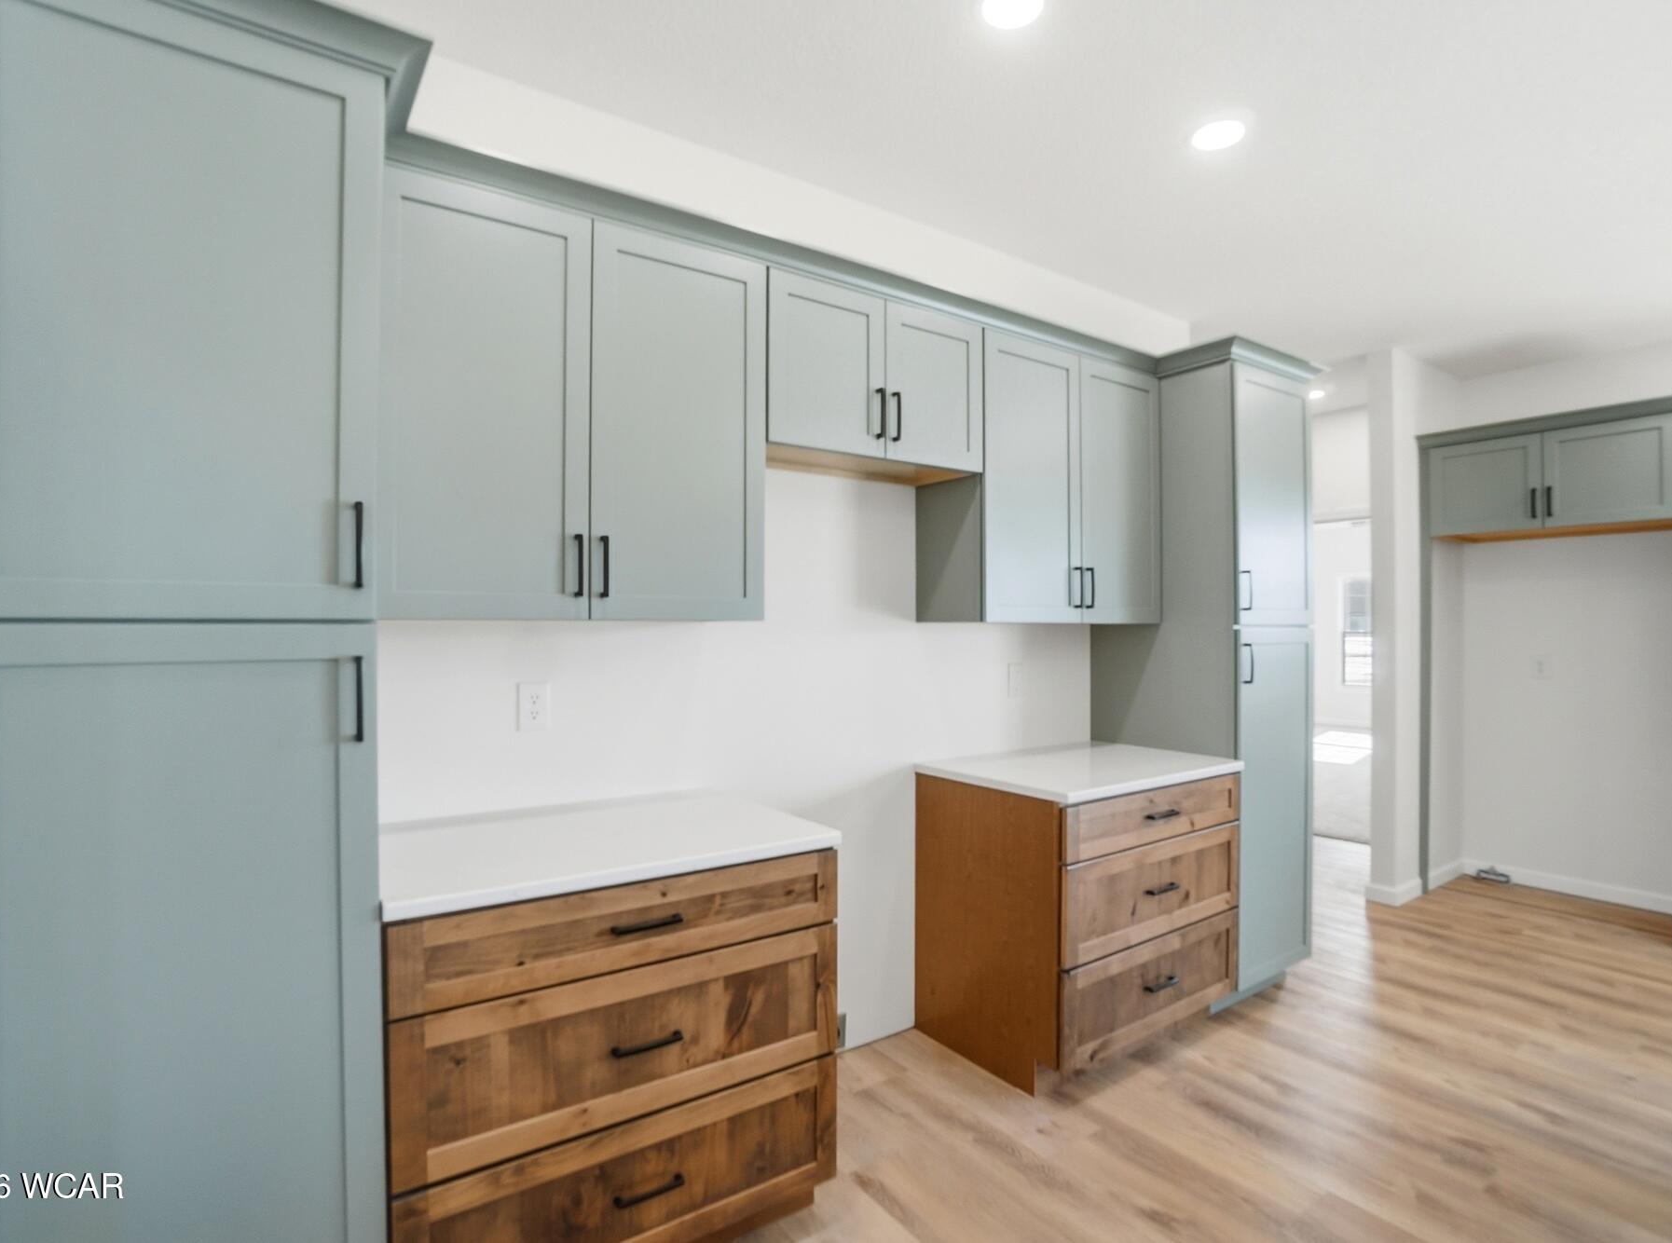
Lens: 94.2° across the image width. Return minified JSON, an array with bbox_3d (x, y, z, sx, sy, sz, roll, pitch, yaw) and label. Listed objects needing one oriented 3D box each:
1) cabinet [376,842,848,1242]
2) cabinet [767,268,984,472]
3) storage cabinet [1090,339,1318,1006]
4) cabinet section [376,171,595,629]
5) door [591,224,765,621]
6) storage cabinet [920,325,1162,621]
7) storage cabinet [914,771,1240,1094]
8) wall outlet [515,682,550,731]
[{"bbox_3d":[-0.549,0.938,1.784,0.899,0.867,0.645,0,-1,-32],"label":"cabinet"},{"bbox_3d":[0.049,-0.687,2.354,0.752,0.454,0.346,0,-1,-32],"label":"cabinet"},{"bbox_3d":[1.424,0.224,3.039,0.532,2.325,0.650,0,-1,-32],"label":"storage cabinet"},{"bbox_3d":[-0.746,-0.463,1.655,0.440,0.917,0.024,0,-1,-32],"label":"cabinet section"},{"bbox_3d":[-0.371,-0.460,1.893,0.440,0.917,0.024,0,-1,-32],"label":"door"},{"bbox_3d":[0.744,-0.450,2.793,0.879,0.917,0.346,0,-1,-32],"label":"storage cabinet"},{"bbox_3d":[0.822,0.949,2.654,0.878,0.867,0.645,0,-1,-32],"label":"storage cabinet"},{"bbox_3d":[-0.785,0.222,2.017,0.081,0.122,0.008,0,-1,-32],"label":"wall outlet"}]

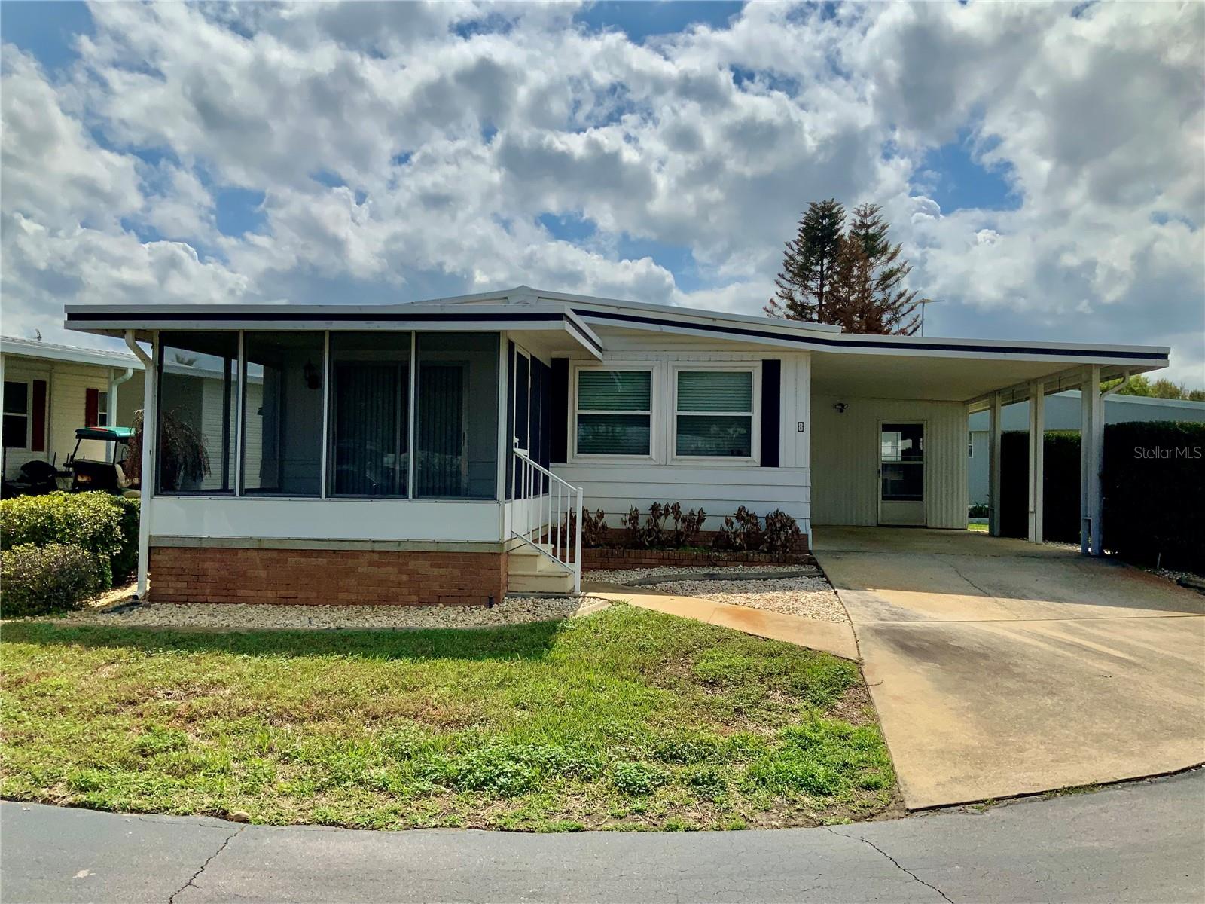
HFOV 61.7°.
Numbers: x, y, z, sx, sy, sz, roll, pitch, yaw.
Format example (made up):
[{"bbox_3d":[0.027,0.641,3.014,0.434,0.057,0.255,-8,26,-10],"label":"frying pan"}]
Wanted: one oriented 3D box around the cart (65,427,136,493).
[{"bbox_3d":[-8.831,0.472,18.717,1.200,1.770,2.350,2,0,17],"label":"cart"}]

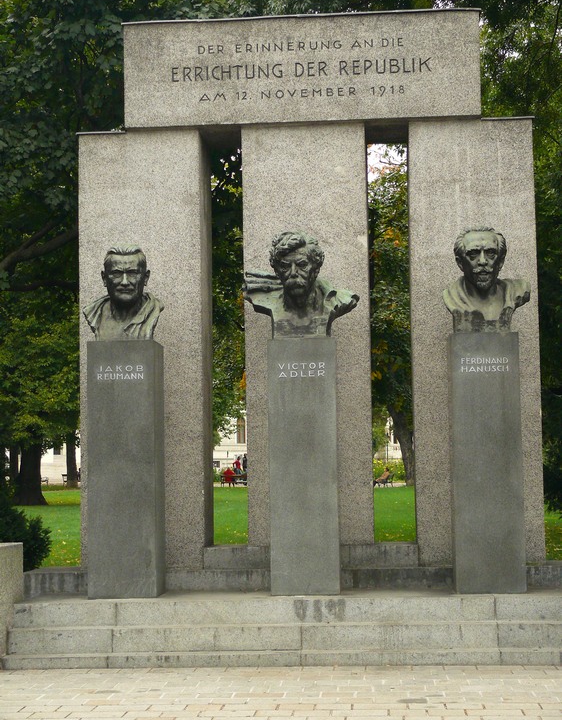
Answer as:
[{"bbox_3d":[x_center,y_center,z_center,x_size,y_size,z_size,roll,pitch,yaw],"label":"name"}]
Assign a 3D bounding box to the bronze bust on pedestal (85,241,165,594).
[{"bbox_3d":[-1.310,0.499,11.992,0.690,2.927,0.491,-1,-4,4],"label":"bronze bust on pedestal"}]

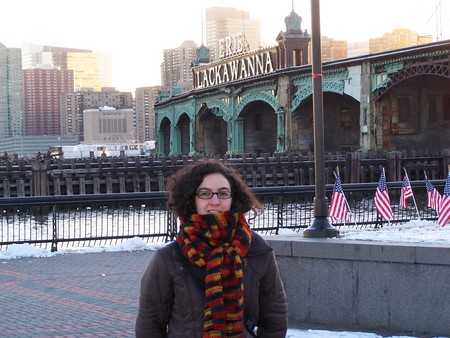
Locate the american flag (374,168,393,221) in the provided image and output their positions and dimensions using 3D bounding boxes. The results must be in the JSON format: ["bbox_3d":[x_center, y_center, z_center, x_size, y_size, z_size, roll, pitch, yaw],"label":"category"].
[{"bbox_3d":[1.569,0.255,13.500,0.180,0.530,0.120,-1,1,6],"label":"american flag"}]

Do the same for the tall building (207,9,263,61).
[{"bbox_3d":[10.190,-89.627,1420.000,49.000,158.000,46.000,-2,1,-19],"label":"tall building"}]

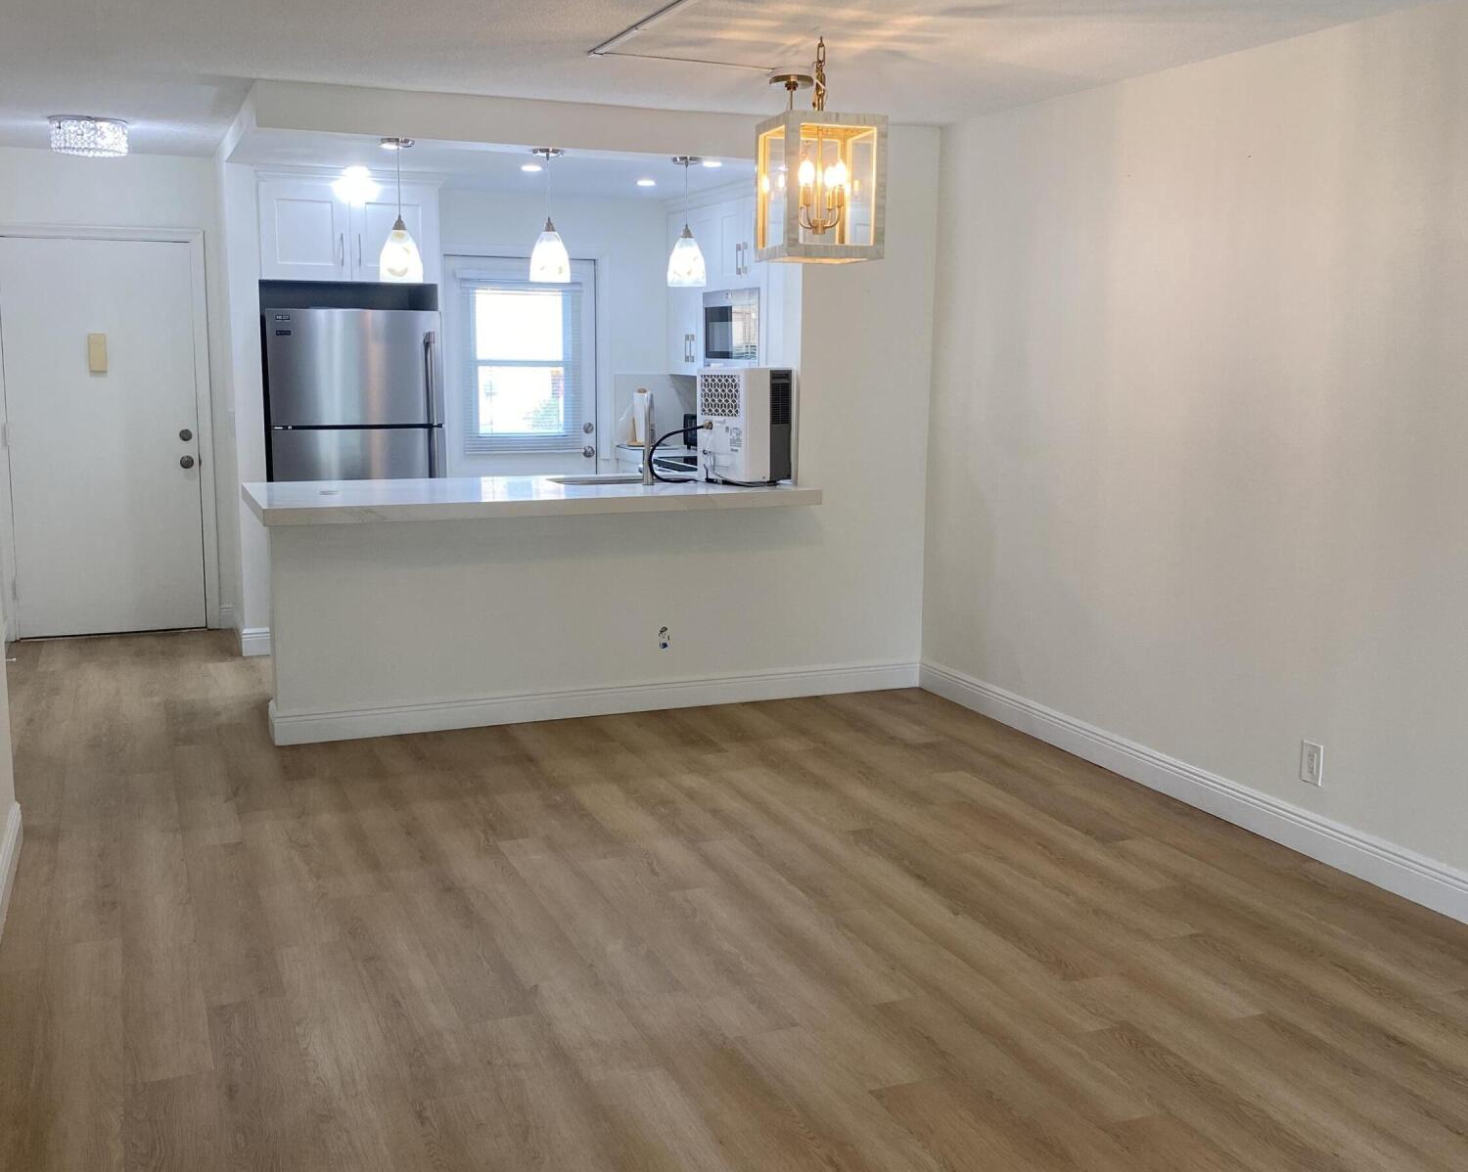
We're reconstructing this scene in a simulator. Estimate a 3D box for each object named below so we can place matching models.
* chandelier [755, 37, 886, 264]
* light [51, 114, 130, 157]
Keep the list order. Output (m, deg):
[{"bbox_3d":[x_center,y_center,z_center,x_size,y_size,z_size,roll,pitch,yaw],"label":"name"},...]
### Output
[{"bbox_3d":[0.266,-1.334,4.514,0.316,0.657,0.316,-2,10,-15],"label":"chandelier"},{"bbox_3d":[-2.779,-1.937,6.337,0.317,0.132,0.317,-3,10,-22],"label":"light"}]

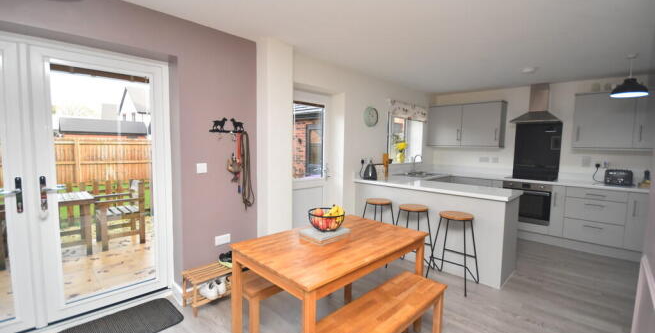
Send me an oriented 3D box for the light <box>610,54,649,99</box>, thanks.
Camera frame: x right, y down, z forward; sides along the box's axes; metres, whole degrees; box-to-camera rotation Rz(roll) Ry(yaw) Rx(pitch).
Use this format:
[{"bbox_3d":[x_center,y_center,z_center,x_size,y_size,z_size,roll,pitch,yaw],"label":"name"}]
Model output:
[{"bbox_3d":[3.229,-0.971,2.909,0.280,0.430,0.280,-3,6,-44],"label":"light"}]

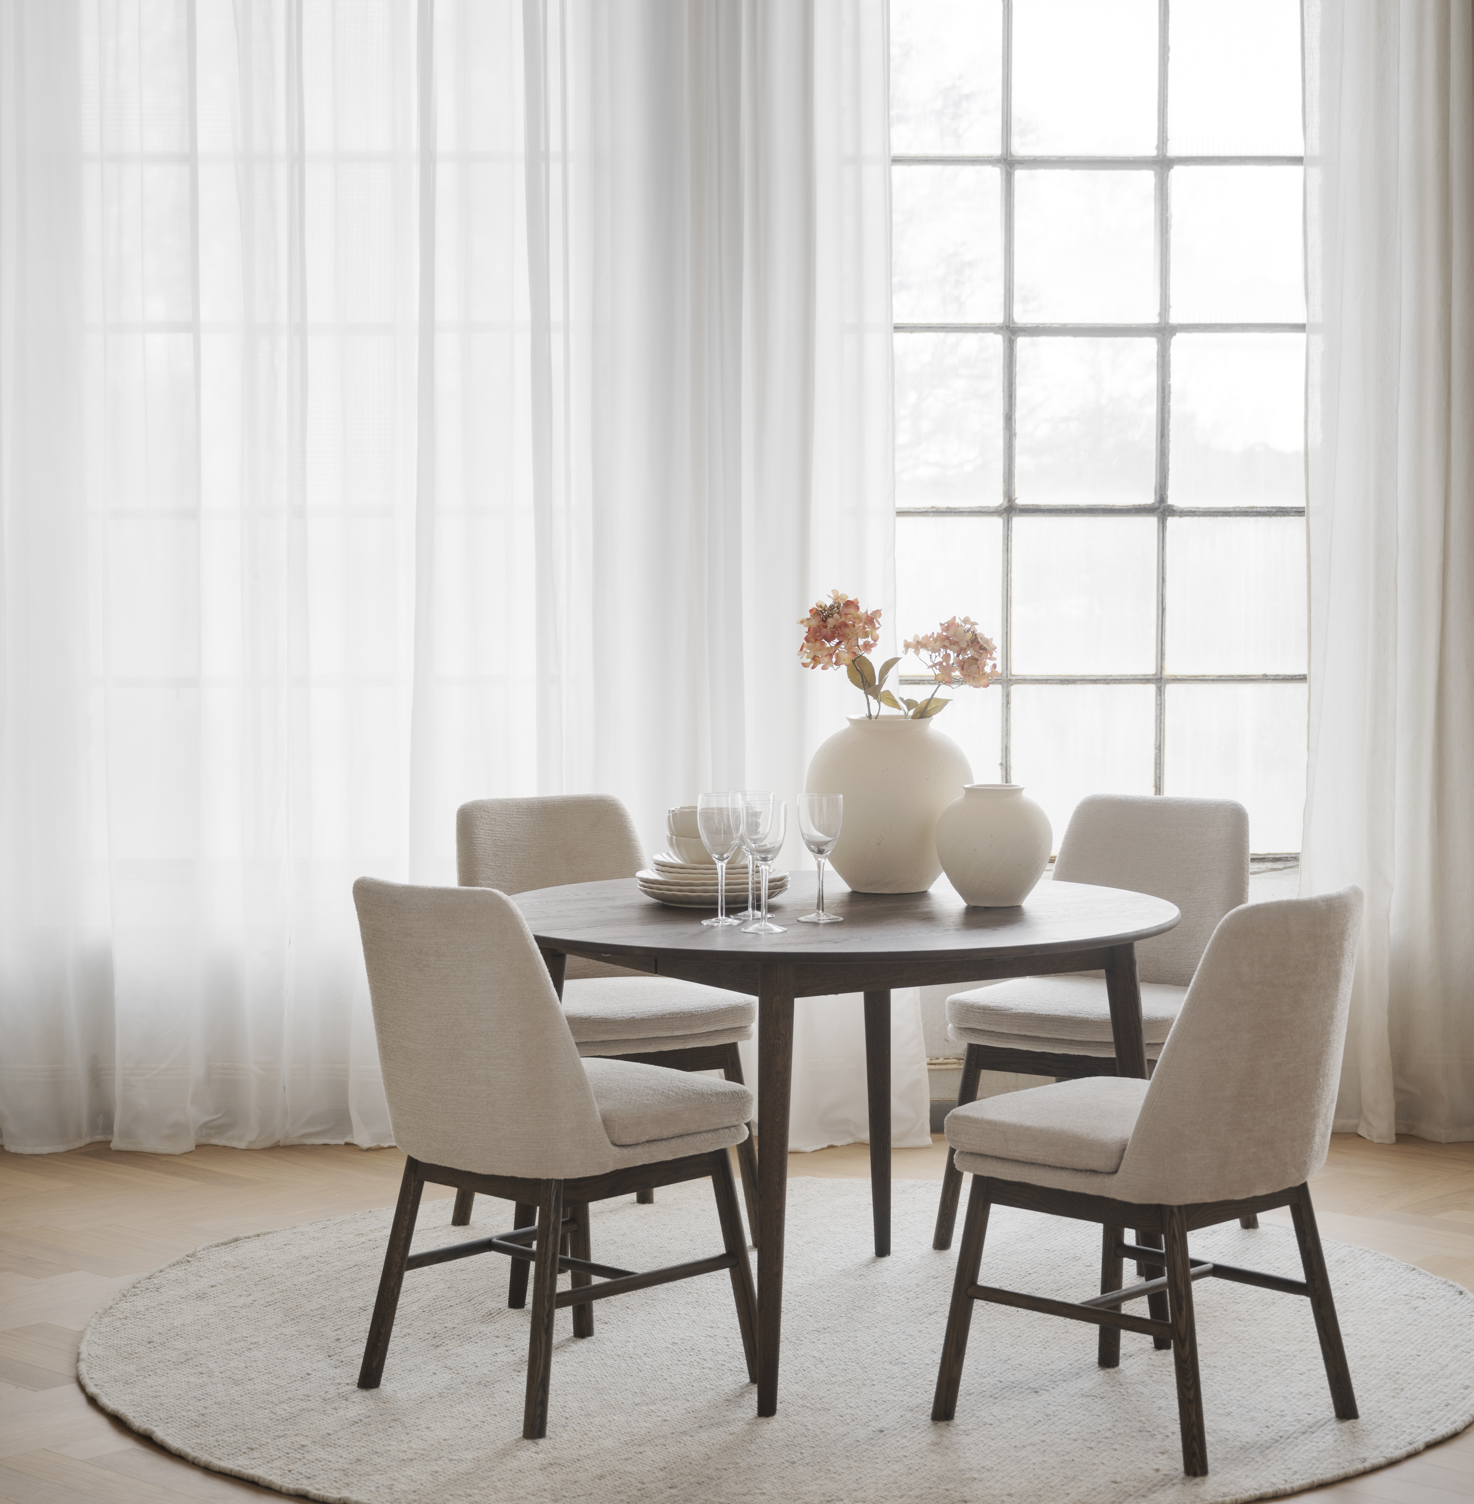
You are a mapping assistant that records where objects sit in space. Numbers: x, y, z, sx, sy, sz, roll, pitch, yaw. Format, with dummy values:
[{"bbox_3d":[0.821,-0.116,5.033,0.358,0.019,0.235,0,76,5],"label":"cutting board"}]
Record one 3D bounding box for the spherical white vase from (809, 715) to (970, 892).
[{"bbox_3d":[0.280,0.096,5.723,0.308,0.312,0.308,0,4,0],"label":"spherical white vase"}]

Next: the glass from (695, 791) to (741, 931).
[{"bbox_3d":[-0.025,0.178,5.225,0.075,0.214,0.075,0,4,0],"label":"glass"}]

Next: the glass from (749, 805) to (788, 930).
[{"bbox_3d":[0.046,0.187,5.113,0.074,0.211,0.074,0,4,0],"label":"glass"}]

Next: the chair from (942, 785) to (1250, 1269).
[{"bbox_3d":[0.722,0.535,6.176,0.465,0.855,0.540,2,5,35],"label":"chair"}]

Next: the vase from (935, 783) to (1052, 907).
[{"bbox_3d":[0.458,0.161,5.548,0.208,0.213,0.208,0,4,0],"label":"vase"}]

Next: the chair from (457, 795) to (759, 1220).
[{"bbox_3d":[-0.269,0.534,6.232,0.480,0.852,0.565,-2,4,-29],"label":"chair"}]

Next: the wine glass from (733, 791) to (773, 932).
[{"bbox_3d":[0.028,0.176,5.352,0.077,0.212,0.077,0,4,0],"label":"wine glass"}]

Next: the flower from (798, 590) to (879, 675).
[{"bbox_3d":[0.189,-0.221,5.723,0.153,0.148,0.140,0,4,0],"label":"flower"}]

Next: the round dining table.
[{"bbox_3d":[0.167,0.641,5.497,1.210,0.738,1.210,0,4,0],"label":"round dining table"}]

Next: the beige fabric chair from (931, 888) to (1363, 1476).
[{"bbox_3d":[0.653,0.620,4.886,0.540,0.855,0.465,3,5,43],"label":"beige fabric chair"}]

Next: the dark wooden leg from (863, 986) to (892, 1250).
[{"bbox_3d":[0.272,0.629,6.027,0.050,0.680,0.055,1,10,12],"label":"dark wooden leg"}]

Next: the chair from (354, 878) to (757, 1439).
[{"bbox_3d":[-0.300,0.611,5.107,0.565,0.852,0.480,-4,5,-44],"label":"chair"}]

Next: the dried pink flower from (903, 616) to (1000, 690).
[{"bbox_3d":[0.393,-0.180,5.723,0.177,0.133,0.150,0,4,0],"label":"dried pink flower"}]

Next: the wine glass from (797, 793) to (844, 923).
[{"bbox_3d":[0.141,0.178,5.253,0.078,0.210,0.078,0,4,0],"label":"wine glass"}]

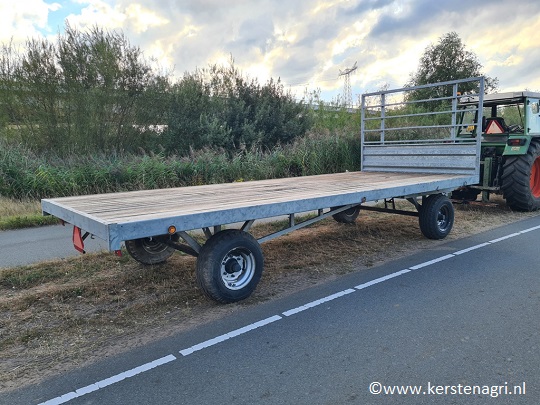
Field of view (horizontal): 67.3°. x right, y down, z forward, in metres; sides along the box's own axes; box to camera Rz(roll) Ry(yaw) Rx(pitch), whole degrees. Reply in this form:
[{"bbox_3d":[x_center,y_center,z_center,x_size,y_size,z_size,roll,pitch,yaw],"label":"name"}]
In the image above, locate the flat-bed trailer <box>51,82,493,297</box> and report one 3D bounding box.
[{"bbox_3d":[0.407,-0.552,5.906,6.220,2.630,2.480,-8,10,-39],"label":"flat-bed trailer"}]

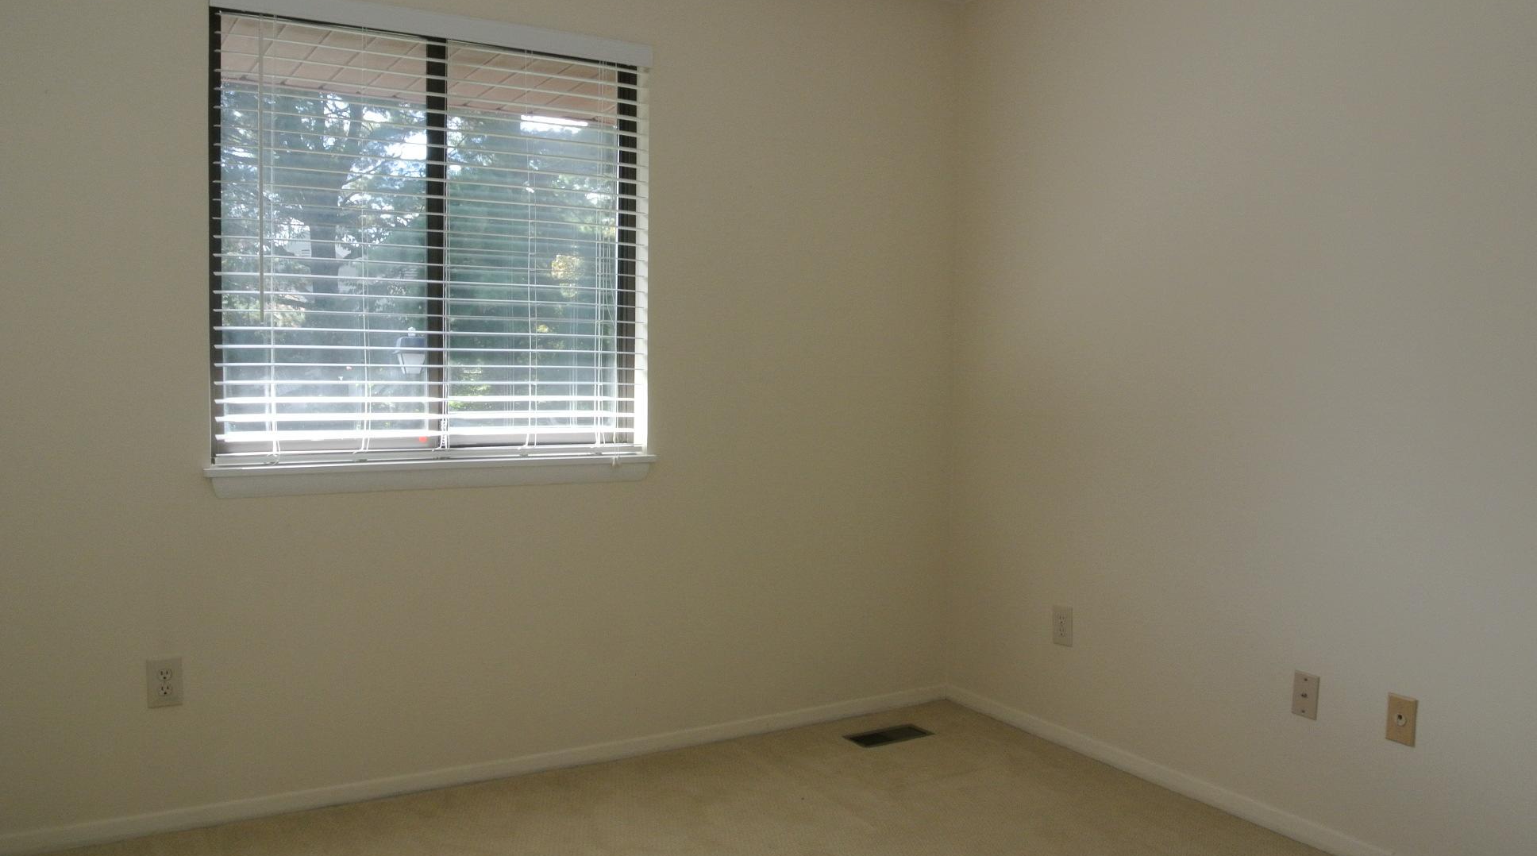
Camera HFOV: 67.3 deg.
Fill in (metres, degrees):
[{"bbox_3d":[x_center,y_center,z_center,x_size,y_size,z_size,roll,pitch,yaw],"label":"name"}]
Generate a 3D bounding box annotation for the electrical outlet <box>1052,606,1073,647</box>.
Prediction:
[{"bbox_3d":[0.935,0.629,3.666,0.007,0.120,0.077,-1,3,-30],"label":"electrical outlet"}]

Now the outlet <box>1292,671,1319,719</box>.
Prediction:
[{"bbox_3d":[1.365,0.678,2.932,0.007,0.114,0.070,-1,3,-30],"label":"outlet"}]

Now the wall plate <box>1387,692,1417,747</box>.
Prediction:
[{"bbox_3d":[1.491,0.687,2.717,0.008,0.114,0.070,-1,3,-30],"label":"wall plate"}]

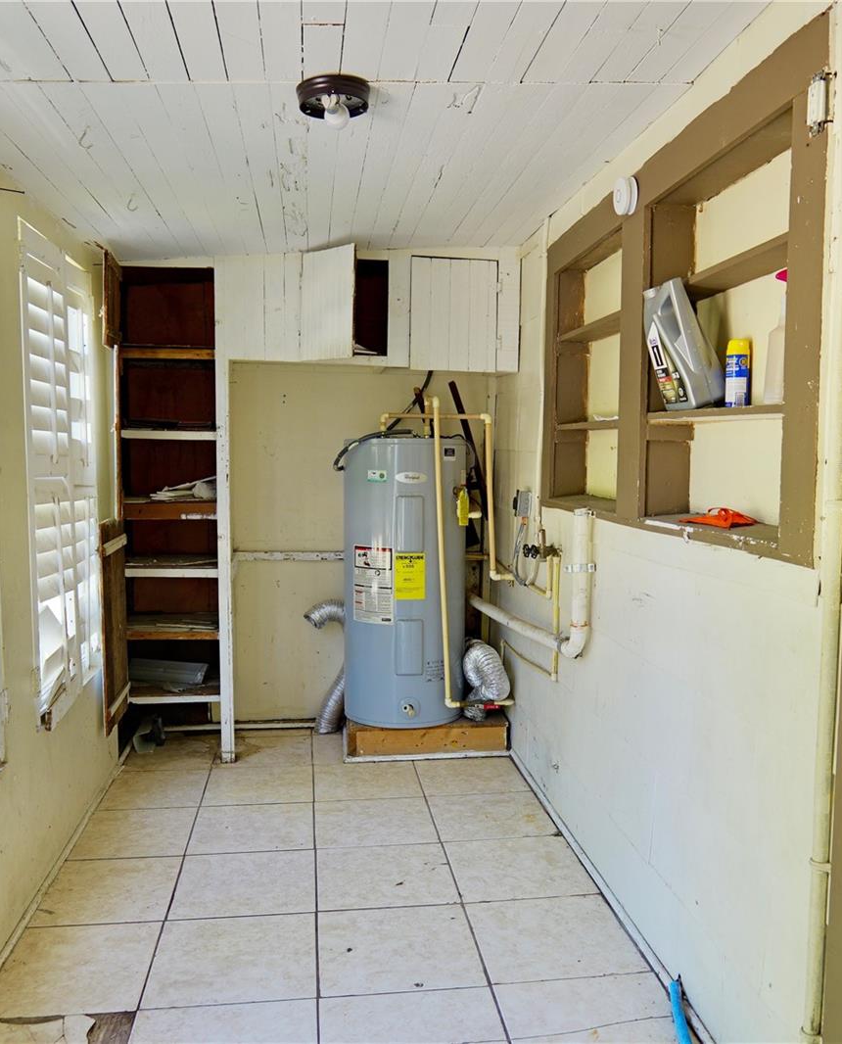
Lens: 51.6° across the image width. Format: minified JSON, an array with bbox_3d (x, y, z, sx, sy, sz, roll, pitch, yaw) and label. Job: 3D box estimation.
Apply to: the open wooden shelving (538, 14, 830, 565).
[{"bbox_3d":[0.634,-0.461,2.383,0.150,0.935,1.790,0,5,-7],"label":"open wooden shelving"}]

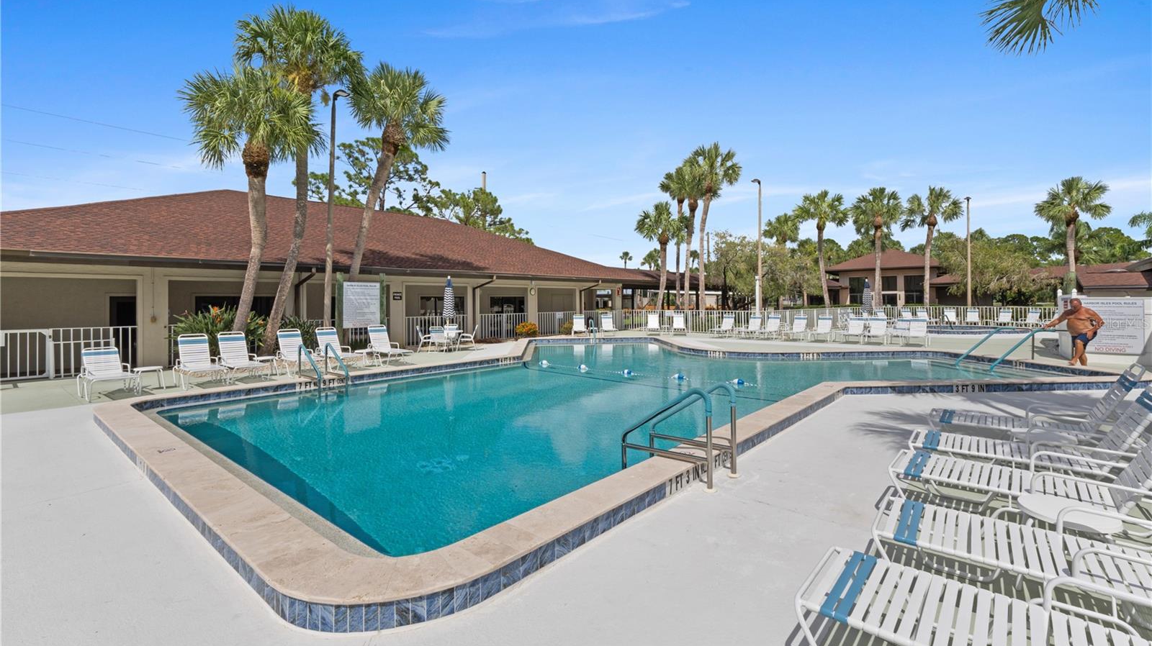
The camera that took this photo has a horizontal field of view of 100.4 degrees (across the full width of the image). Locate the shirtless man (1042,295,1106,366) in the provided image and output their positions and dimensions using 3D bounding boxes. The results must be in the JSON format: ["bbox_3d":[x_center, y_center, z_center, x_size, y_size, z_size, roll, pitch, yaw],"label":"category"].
[{"bbox_3d":[12.572,0.203,12.140,0.850,1.680,1.000,-2,3,-22],"label":"shirtless man"}]

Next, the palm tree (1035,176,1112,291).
[{"bbox_3d":[26.637,-3.742,25.760,2.948,8.337,2.948,3,4,45],"label":"palm tree"}]

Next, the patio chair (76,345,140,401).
[{"bbox_3d":[-9.172,0.947,9.402,1.839,0.866,0.650,2,3,41],"label":"patio chair"}]

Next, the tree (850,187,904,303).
[{"bbox_3d":[20.051,-4.449,31.871,3.500,9.025,3.500,1,3,32],"label":"tree"}]

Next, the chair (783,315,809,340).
[{"bbox_3d":[9.689,0.196,20.985,0.680,0.990,1.666,2,4,32],"label":"chair"}]

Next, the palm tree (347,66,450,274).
[{"bbox_3d":[-5.439,-3.271,14.280,3.152,8.642,2.948,-1,3,-23],"label":"palm tree"}]

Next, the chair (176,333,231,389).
[{"bbox_3d":[-8.062,0.786,10.326,1.677,0.970,0.670,3,4,42],"label":"chair"}]

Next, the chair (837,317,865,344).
[{"bbox_3d":[11.234,0.299,19.463,0.680,0.949,1.666,2,4,32],"label":"chair"}]

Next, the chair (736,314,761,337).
[{"bbox_3d":[7.937,0.145,21.869,0.650,0.996,1.698,2,4,43],"label":"chair"}]

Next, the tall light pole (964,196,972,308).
[{"bbox_3d":[24.105,-3.837,29.396,0.400,7.947,0.700,2,3,39],"label":"tall light pole"}]

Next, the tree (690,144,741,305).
[{"bbox_3d":[8.312,-5.261,28.823,3.400,11.154,3.400,0,3,16],"label":"tree"}]

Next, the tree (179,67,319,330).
[{"bbox_3d":[-8.103,-2.535,11.978,3.050,7.422,3.050,3,4,41],"label":"tree"}]

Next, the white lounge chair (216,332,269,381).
[{"bbox_3d":[-7.663,0.779,11.016,1.653,1.026,0.650,2,3,41],"label":"white lounge chair"}]

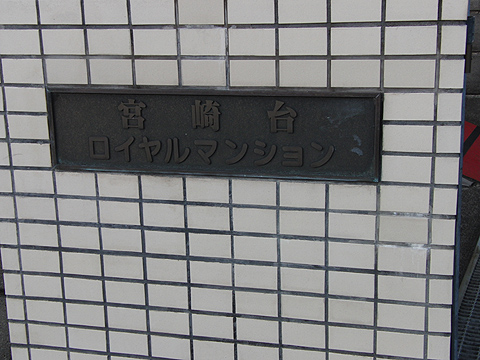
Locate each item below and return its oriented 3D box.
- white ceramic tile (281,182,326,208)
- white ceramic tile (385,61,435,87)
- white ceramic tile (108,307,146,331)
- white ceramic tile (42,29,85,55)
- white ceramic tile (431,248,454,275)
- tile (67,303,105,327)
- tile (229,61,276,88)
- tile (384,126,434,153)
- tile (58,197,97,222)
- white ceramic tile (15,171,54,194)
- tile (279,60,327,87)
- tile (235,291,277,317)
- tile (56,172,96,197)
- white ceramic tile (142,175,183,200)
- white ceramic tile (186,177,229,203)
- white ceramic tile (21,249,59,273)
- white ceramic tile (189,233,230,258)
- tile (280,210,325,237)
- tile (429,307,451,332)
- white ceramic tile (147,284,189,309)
[{"bbox_3d":[0.146,0.033,1.844,0.108,0.060,0.010,3,15,15],"label":"white ceramic tile"},{"bbox_3d":[0.375,-0.236,1.757,0.108,0.060,0.010,2,15,14],"label":"white ceramic tile"},{"bbox_3d":[-0.289,0.351,2.023,0.108,0.061,0.010,3,15,15],"label":"white ceramic tile"},{"bbox_3d":[-0.420,-0.332,1.890,0.108,0.060,0.010,3,15,15],"label":"white ceramic tile"},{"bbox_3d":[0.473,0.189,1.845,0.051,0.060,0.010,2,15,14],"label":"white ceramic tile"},{"bbox_3d":[-0.404,0.351,2.071,0.108,0.060,0.010,3,15,15],"label":"tile"},{"bbox_3d":[0.030,-0.243,1.790,0.108,0.060,0.010,3,15,15],"label":"tile"},{"bbox_3d":[0.379,-0.096,1.794,0.108,0.060,0.010,2,15,14],"label":"tile"},{"bbox_3d":[-0.407,0.076,1.989,0.108,0.061,0.010,2,15,15],"label":"tile"},{"bbox_3d":[-0.539,0.005,2.068,0.108,0.060,0.010,2,15,14],"label":"white ceramic tile"},{"bbox_3d":[0.142,-0.240,1.773,0.108,0.060,0.010,3,15,15],"label":"tile"},{"bbox_3d":[0.042,0.303,1.951,0.108,0.060,0.010,2,15,14],"label":"tile"},{"bbox_3d":[-0.407,0.010,1.971,0.108,0.061,0.010,2,15,15],"label":"tile"},{"bbox_3d":[-0.186,0.018,1.907,0.108,0.061,0.010,3,15,15],"label":"white ceramic tile"},{"bbox_3d":[-0.076,0.024,1.898,0.108,0.060,0.010,2,15,15],"label":"white ceramic tile"},{"bbox_3d":[-0.522,0.211,2.077,0.108,0.060,0.010,3,15,15],"label":"white ceramic tile"},{"bbox_3d":[-0.075,0.165,1.987,0.108,0.060,0.010,2,15,14],"label":"white ceramic tile"},{"bbox_3d":[0.148,0.101,1.845,0.108,0.061,0.010,2,15,15],"label":"tile"},{"bbox_3d":[0.459,0.319,1.818,0.050,0.061,0.010,2,15,15],"label":"tile"},{"bbox_3d":[-0.181,0.292,1.998,0.108,0.060,0.010,2,15,15],"label":"white ceramic tile"}]

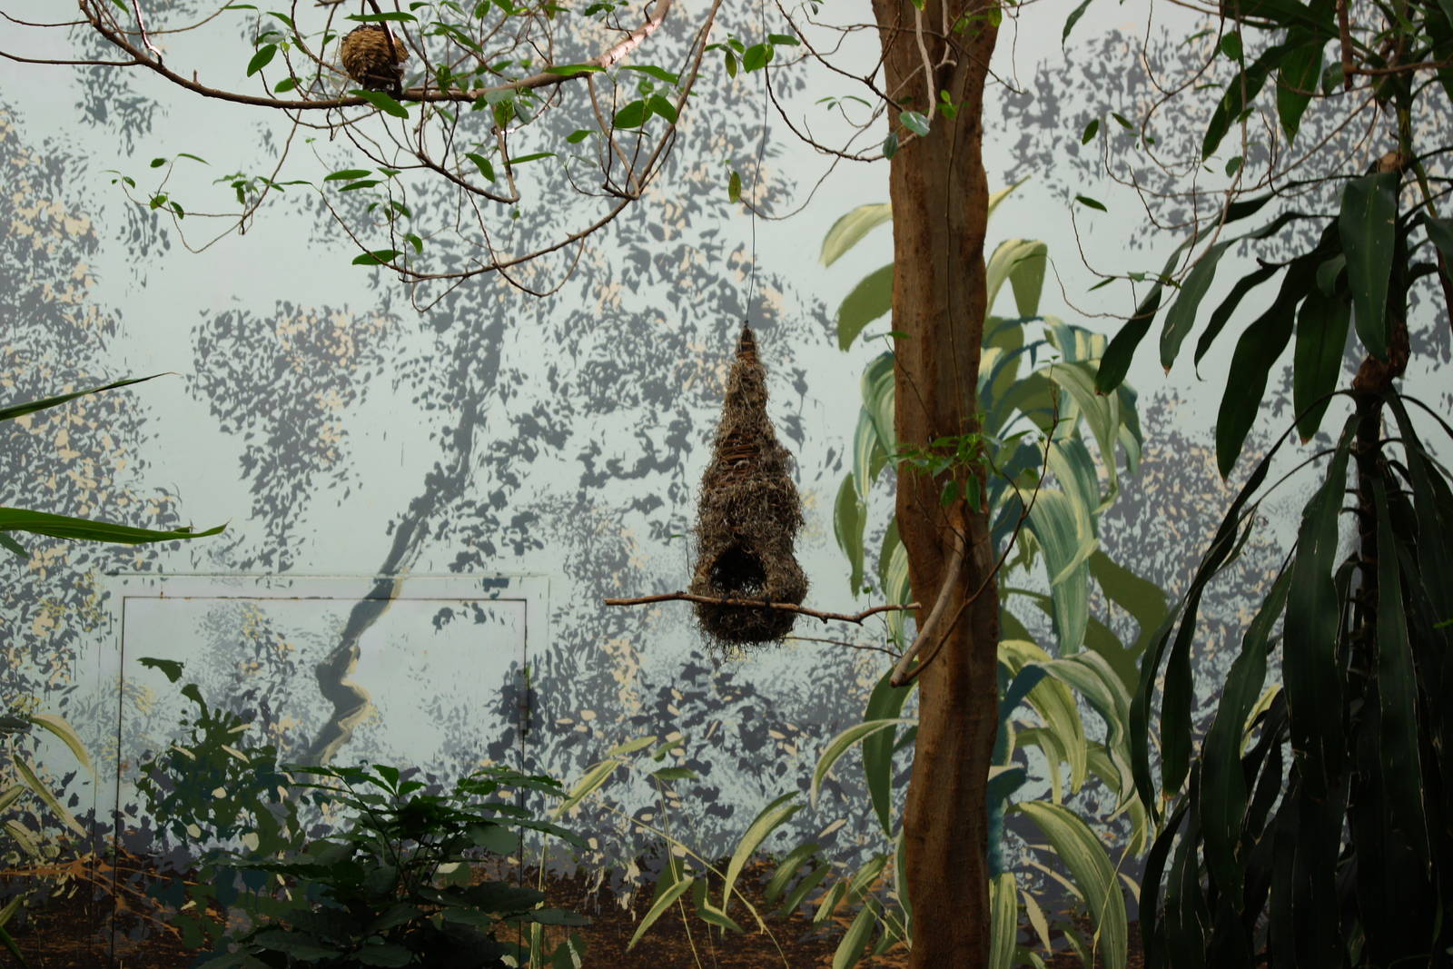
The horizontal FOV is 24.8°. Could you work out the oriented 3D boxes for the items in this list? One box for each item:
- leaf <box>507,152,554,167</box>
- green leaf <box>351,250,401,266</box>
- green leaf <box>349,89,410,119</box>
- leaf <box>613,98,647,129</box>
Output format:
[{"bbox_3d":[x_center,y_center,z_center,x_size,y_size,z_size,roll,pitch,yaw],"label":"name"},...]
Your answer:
[{"bbox_3d":[-0.308,-0.511,5.200,0.075,0.012,0.032,-7,-15,0],"label":"leaf"},{"bbox_3d":[-0.550,-0.356,5.200,0.080,0.012,0.034,-10,-28,0],"label":"green leaf"},{"bbox_3d":[-0.597,-0.655,5.700,0.102,0.049,0.045,1,-7,0],"label":"green leaf"},{"bbox_3d":[-0.165,-0.639,5.700,0.061,0.047,0.040,1,-7,0],"label":"leaf"}]

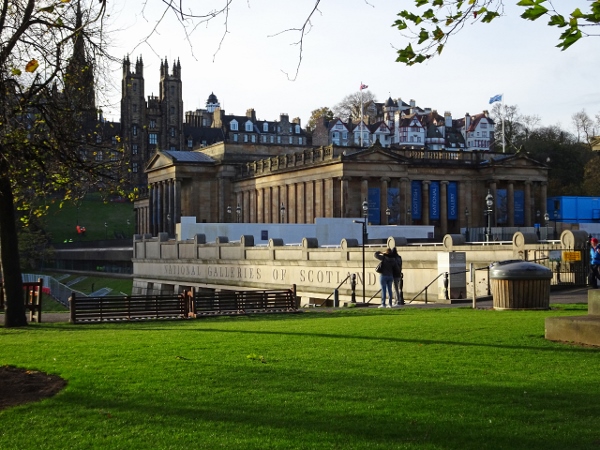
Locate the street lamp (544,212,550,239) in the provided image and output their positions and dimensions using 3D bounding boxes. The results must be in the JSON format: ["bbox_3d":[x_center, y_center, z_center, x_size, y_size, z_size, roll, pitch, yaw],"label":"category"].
[{"bbox_3d":[27.735,0.490,101.000,0.500,4.200,0.500,0,-1,0],"label":"street lamp"}]

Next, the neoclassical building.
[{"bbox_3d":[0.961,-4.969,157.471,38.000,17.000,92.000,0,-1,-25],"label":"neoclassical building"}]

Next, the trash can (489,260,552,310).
[{"bbox_3d":[5.725,1.542,23.400,1.620,1.230,1.620,-1,-1,17],"label":"trash can"}]

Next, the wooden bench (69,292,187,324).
[{"bbox_3d":[-4.351,2.072,22.800,2.900,0.800,0.600,0,-1,-27],"label":"wooden bench"}]

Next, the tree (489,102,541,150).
[{"bbox_3d":[77.527,-34.171,325.000,19.100,20.000,19.100,0,-1,0],"label":"tree"}]

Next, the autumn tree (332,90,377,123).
[{"bbox_3d":[21.769,-44.721,360.000,17.600,18.000,17.600,0,-1,0],"label":"autumn tree"}]

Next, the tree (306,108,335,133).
[{"bbox_3d":[7.847,-38.859,345.000,10.700,13.000,10.700,0,-1,0],"label":"tree"}]

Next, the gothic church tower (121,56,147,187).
[{"bbox_3d":[-49.508,-30.101,268.000,6.300,40.000,6.300,0,-1,-25],"label":"gothic church tower"}]

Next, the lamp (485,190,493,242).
[{"bbox_3d":[11.731,-0.116,56.000,0.500,4.200,0.500,0,-1,0],"label":"lamp"}]

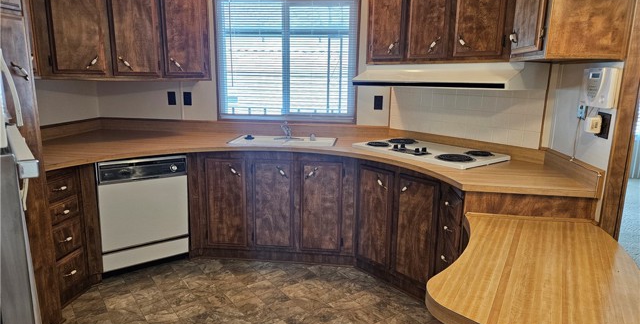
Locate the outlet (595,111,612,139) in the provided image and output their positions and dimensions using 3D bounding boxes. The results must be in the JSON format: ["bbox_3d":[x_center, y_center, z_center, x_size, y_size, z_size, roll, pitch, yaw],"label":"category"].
[{"bbox_3d":[1.411,-0.182,2.131,0.018,0.118,0.112,2,11,6],"label":"outlet"}]

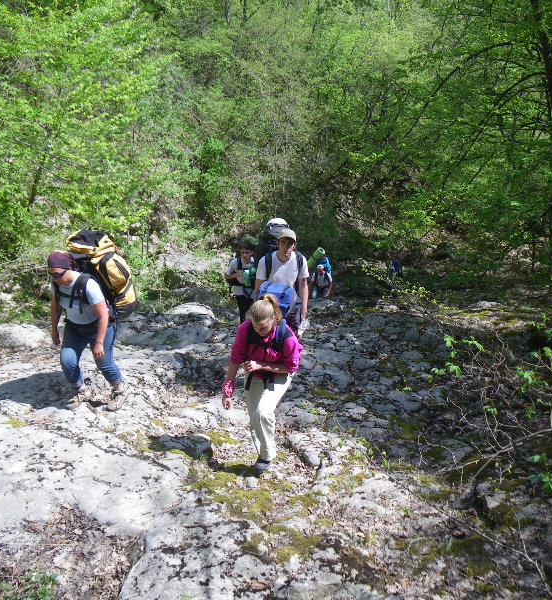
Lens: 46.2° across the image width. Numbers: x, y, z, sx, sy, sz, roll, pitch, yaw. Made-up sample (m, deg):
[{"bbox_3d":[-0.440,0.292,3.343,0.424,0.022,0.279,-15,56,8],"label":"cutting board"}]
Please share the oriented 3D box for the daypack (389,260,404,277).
[{"bbox_3d":[3.724,-0.974,20.000,0.300,0.480,0.380,-13,19,-42],"label":"daypack"}]

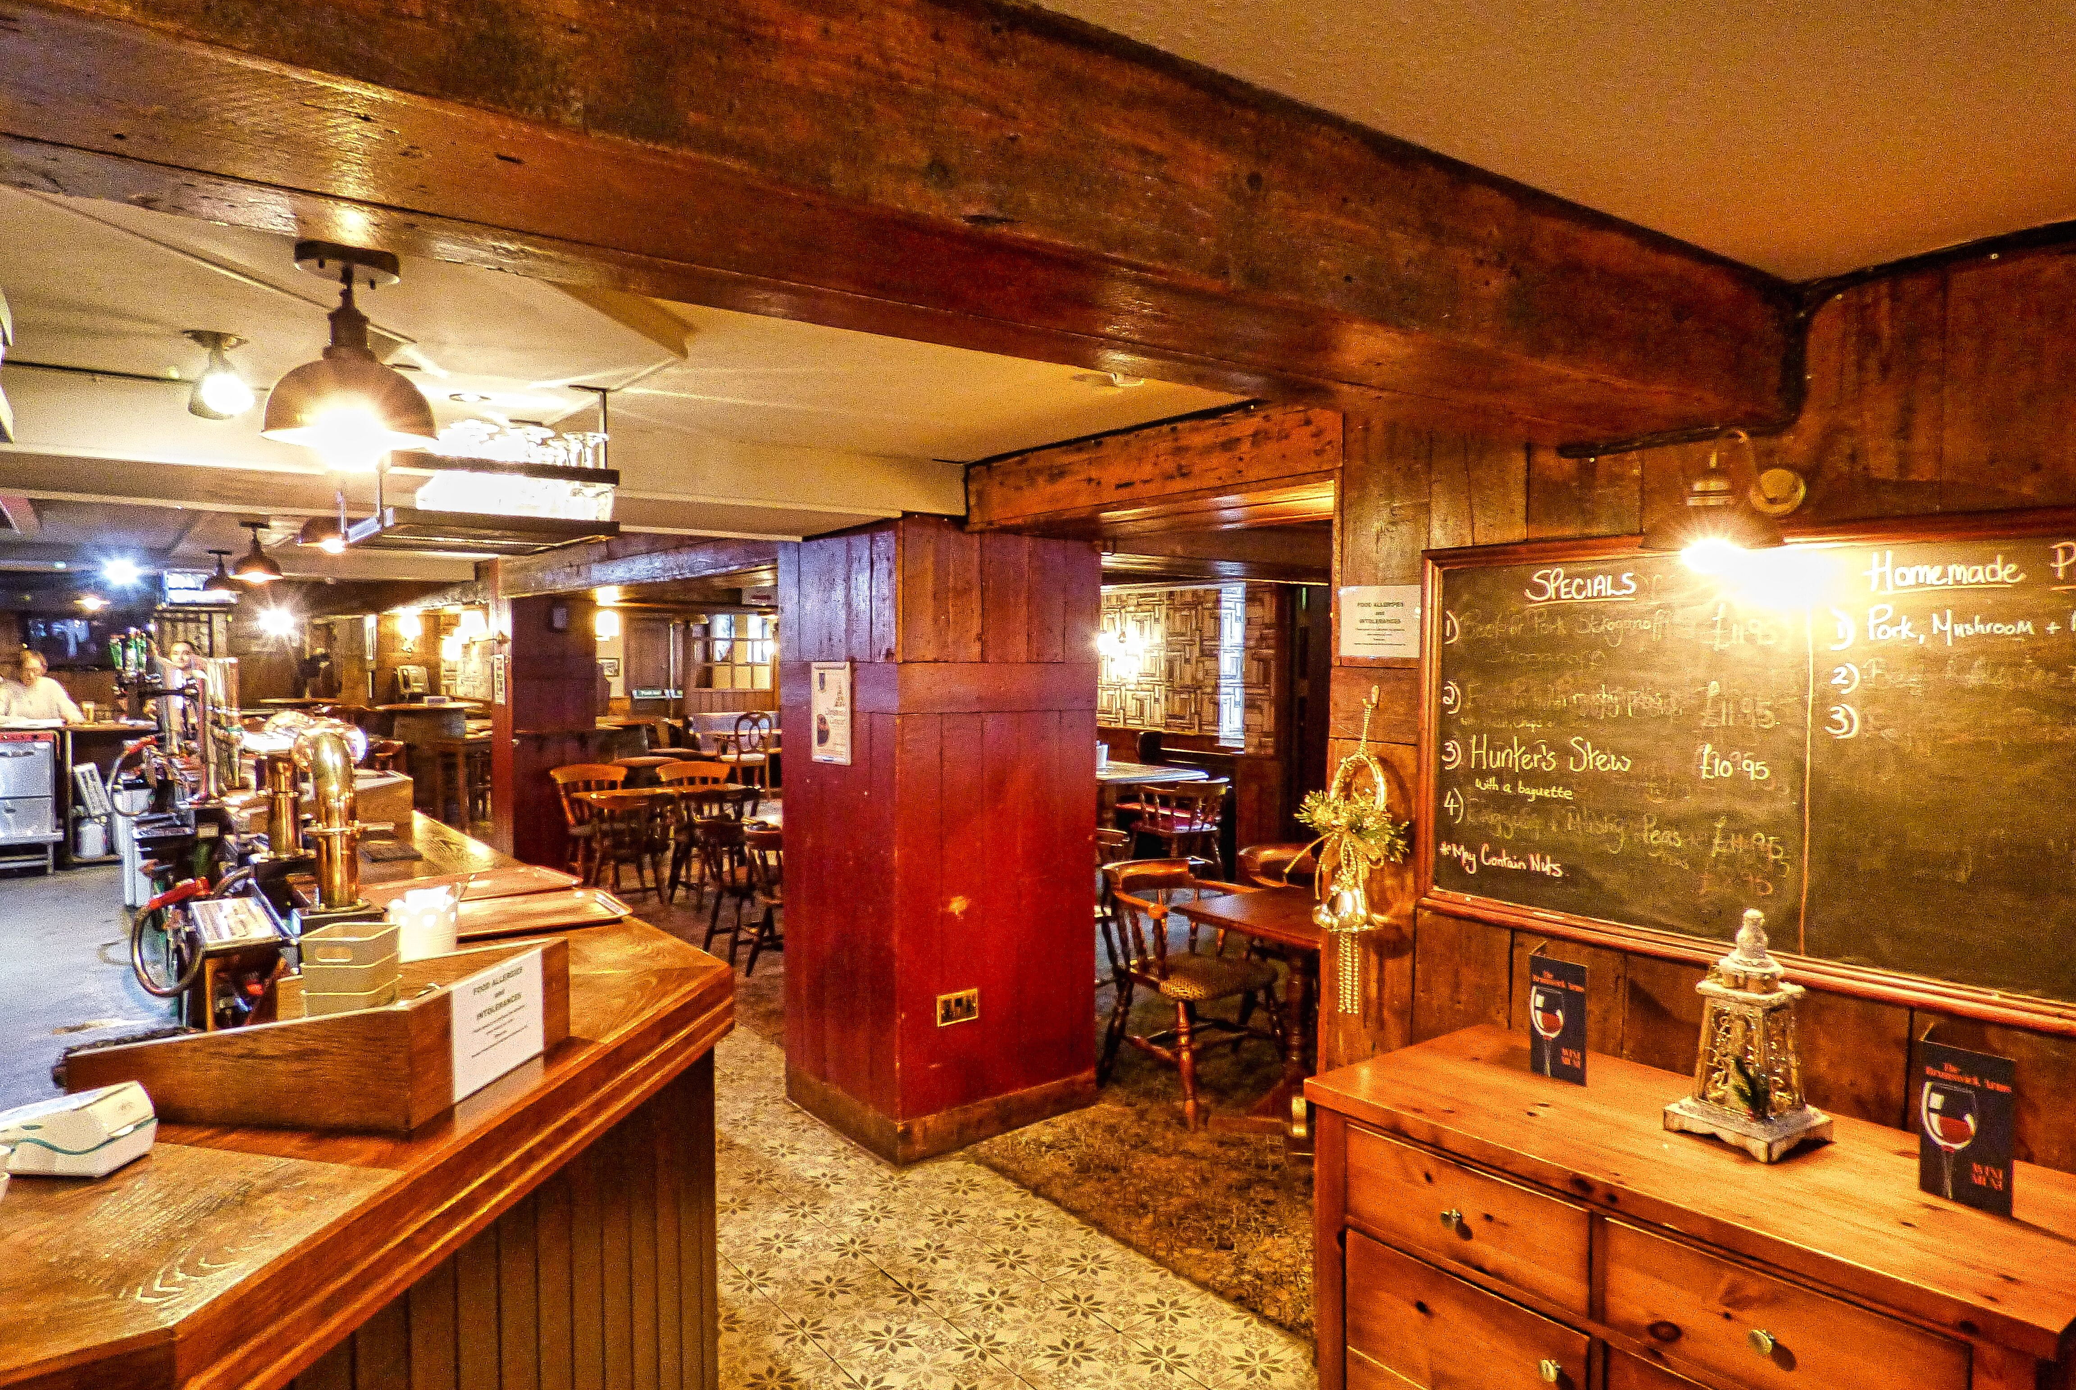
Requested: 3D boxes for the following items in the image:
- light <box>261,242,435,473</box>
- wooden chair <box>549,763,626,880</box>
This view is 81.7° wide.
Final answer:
[{"bbox_3d":[-0.947,-0.476,1.650,0.210,0.275,0.210,0,2,0],"label":"light"},{"bbox_3d":[-2.887,0.918,7.778,0.440,0.890,0.460,-1,2,-39],"label":"wooden chair"}]

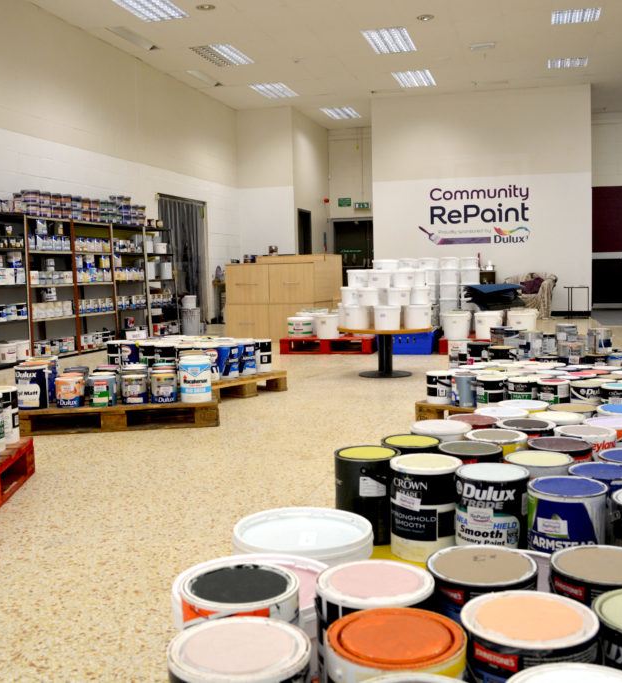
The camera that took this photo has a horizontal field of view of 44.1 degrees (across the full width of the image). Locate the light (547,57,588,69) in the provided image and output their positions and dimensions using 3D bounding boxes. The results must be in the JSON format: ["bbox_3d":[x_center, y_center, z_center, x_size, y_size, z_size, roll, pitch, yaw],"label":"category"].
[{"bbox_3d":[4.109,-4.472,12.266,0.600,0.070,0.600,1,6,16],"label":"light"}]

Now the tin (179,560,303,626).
[{"bbox_3d":[-0.111,0.507,1.253,0.183,0.230,0.183,-1,5,-6],"label":"tin"}]

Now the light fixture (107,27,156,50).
[{"bbox_3d":[-2.400,-4.165,10.493,0.260,0.100,1.150,1,6,16],"label":"light fixture"}]

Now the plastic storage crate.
[{"bbox_3d":[1.047,-0.023,8.379,0.630,0.290,0.420,0,6,10],"label":"plastic storage crate"}]

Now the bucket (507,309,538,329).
[{"bbox_3d":[2.350,-0.206,8.522,0.330,0.285,0.330,-1,5,0],"label":"bucket"}]

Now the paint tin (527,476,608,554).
[{"bbox_3d":[0.606,0.455,1.824,0.179,0.226,0.179,1,6,21],"label":"paint tin"}]

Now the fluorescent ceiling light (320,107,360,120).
[{"bbox_3d":[0.643,-4.702,15.741,0.600,0.080,1.200,1,6,16],"label":"fluorescent ceiling light"}]

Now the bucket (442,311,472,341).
[{"bbox_3d":[1.541,-0.165,8.178,0.318,0.287,0.318,0,6,11],"label":"bucket"}]

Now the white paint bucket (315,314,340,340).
[{"bbox_3d":[0.195,-0.158,8.640,0.270,0.265,0.270,0,5,1],"label":"white paint bucket"}]

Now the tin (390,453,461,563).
[{"bbox_3d":[0.303,0.434,2.017,0.187,0.239,0.187,-1,6,0],"label":"tin"}]

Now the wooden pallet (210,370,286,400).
[{"bbox_3d":[-0.893,0.304,5.973,1.200,0.144,0.800,4,7,42],"label":"wooden pallet"}]

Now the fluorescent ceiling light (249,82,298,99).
[{"bbox_3d":[-0.620,-4.490,13.672,0.600,0.080,1.200,1,6,16],"label":"fluorescent ceiling light"}]

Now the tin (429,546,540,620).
[{"bbox_3d":[0.290,0.484,1.312,0.183,0.215,0.183,0,5,0],"label":"tin"}]

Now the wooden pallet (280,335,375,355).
[{"bbox_3d":[0.249,0.004,8.882,1.000,0.162,1.200,0,6,8],"label":"wooden pallet"}]

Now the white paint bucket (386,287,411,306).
[{"bbox_3d":[0.761,-0.382,6.620,0.200,0.160,0.200,0,5,7],"label":"white paint bucket"}]

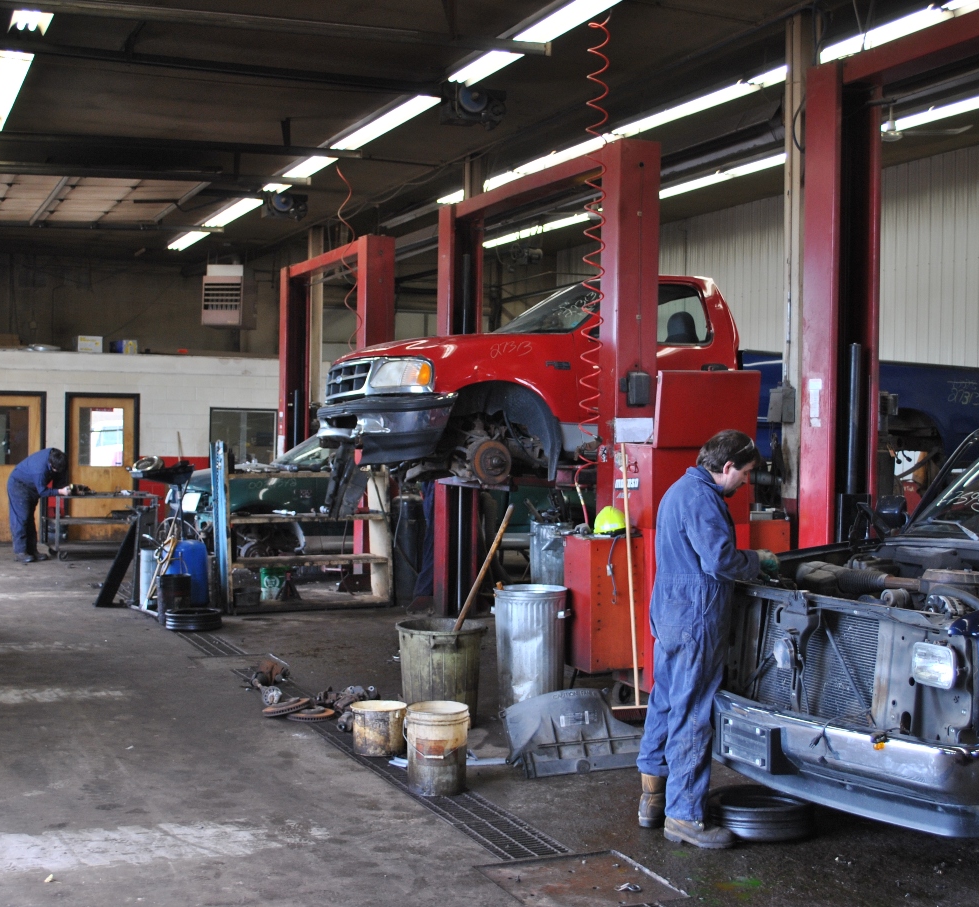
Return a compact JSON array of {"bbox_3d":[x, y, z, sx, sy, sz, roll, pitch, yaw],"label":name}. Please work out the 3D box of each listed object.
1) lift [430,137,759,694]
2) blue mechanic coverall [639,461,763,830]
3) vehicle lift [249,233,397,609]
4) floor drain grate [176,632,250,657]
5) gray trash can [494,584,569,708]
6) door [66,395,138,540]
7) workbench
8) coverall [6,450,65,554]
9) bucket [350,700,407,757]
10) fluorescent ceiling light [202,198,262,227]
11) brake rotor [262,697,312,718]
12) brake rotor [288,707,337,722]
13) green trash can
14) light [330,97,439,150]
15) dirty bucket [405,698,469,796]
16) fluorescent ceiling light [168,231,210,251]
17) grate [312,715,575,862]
[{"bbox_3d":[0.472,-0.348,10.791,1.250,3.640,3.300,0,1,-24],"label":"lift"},{"bbox_3d":[0.867,0.765,5.650,0.470,1.450,0.530,1,1,-13],"label":"blue mechanic coverall"},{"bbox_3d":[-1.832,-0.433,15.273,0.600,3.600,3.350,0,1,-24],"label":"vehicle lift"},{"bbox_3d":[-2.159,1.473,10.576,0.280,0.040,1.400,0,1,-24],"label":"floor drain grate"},{"bbox_3d":[0.262,1.175,8.140,0.460,0.700,0.460,1,1,0],"label":"gray trash can"},{"bbox_3d":[-5.574,0.218,19.547,0.980,2.070,0.100,0,1,-24],"label":"door"},{"bbox_3d":[-4.899,0.913,17.146,1.240,0.790,0.860,0,1,-24],"label":"workbench"},{"bbox_3d":[-5.574,0.598,16.669,0.680,1.330,0.500,0,1,-10],"label":"coverall"},{"bbox_3d":[-0.582,1.436,7.092,0.298,0.236,0.298,1,1,0],"label":"bucket"},{"bbox_3d":[-3.145,-2.993,16.646,0.280,0.120,2.380,0,1,-24],"label":"fluorescent ceiling light"},{"bbox_3d":[-1.163,1.460,7.800,0.280,0.055,0.280,-13,-1,-24],"label":"brake rotor"},{"bbox_3d":[-1.024,1.487,7.788,0.278,0.055,0.278,1,1,0],"label":"brake rotor"},{"bbox_3d":[-0.267,1.240,7.632,0.510,0.570,0.510,1,1,0],"label":"green trash can"},{"bbox_3d":[-0.833,-2.808,11.275,0.230,0.130,2.350,0,1,-24],"label":"light"},{"bbox_3d":[-0.240,1.361,6.271,0.305,0.376,0.305,1,1,0],"label":"dirty bucket"},{"bbox_3d":[-4.182,-3.037,18.961,0.280,0.120,2.300,0,1,-24],"label":"fluorescent ceiling light"},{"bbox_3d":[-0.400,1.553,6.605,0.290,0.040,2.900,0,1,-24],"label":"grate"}]

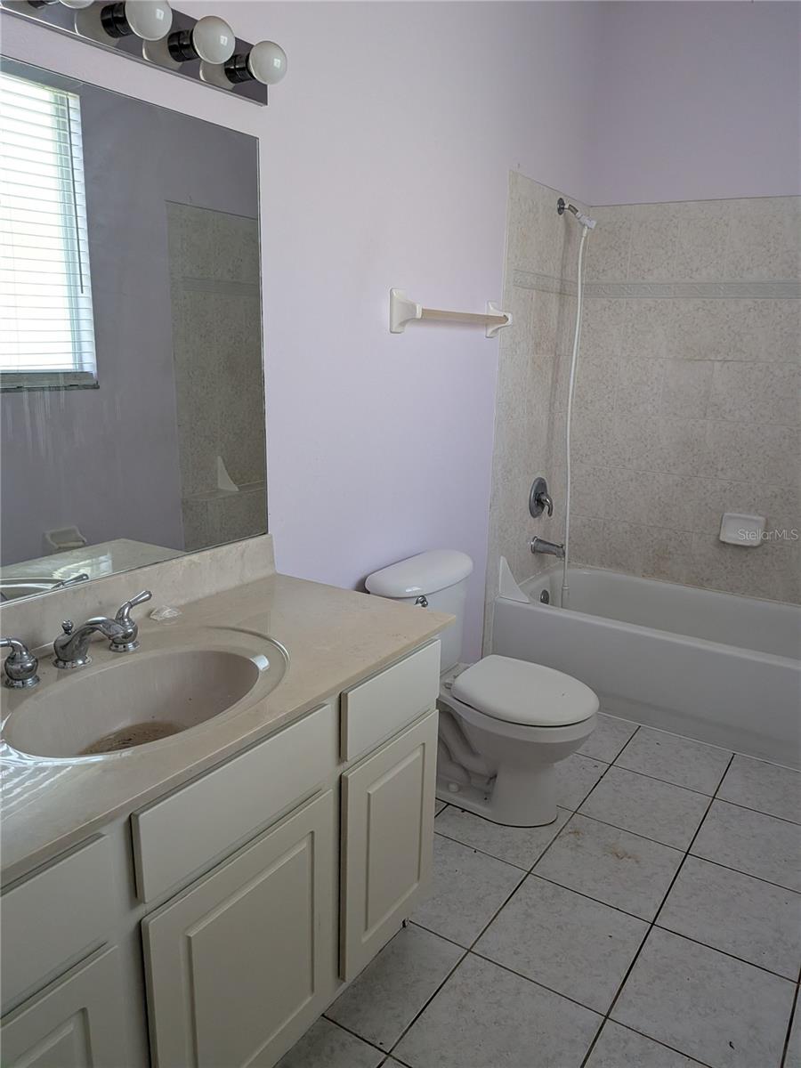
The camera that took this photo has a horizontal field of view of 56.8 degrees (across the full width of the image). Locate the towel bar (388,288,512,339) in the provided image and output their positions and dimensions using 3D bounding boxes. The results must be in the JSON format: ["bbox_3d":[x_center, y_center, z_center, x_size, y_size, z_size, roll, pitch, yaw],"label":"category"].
[{"bbox_3d":[0.200,-0.729,2.477,0.088,0.128,0.696,11,17,33],"label":"towel bar"}]

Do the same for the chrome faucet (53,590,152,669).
[{"bbox_3d":[-0.514,0.182,1.398,0.205,0.113,0.220,11,17,33],"label":"chrome faucet"}]

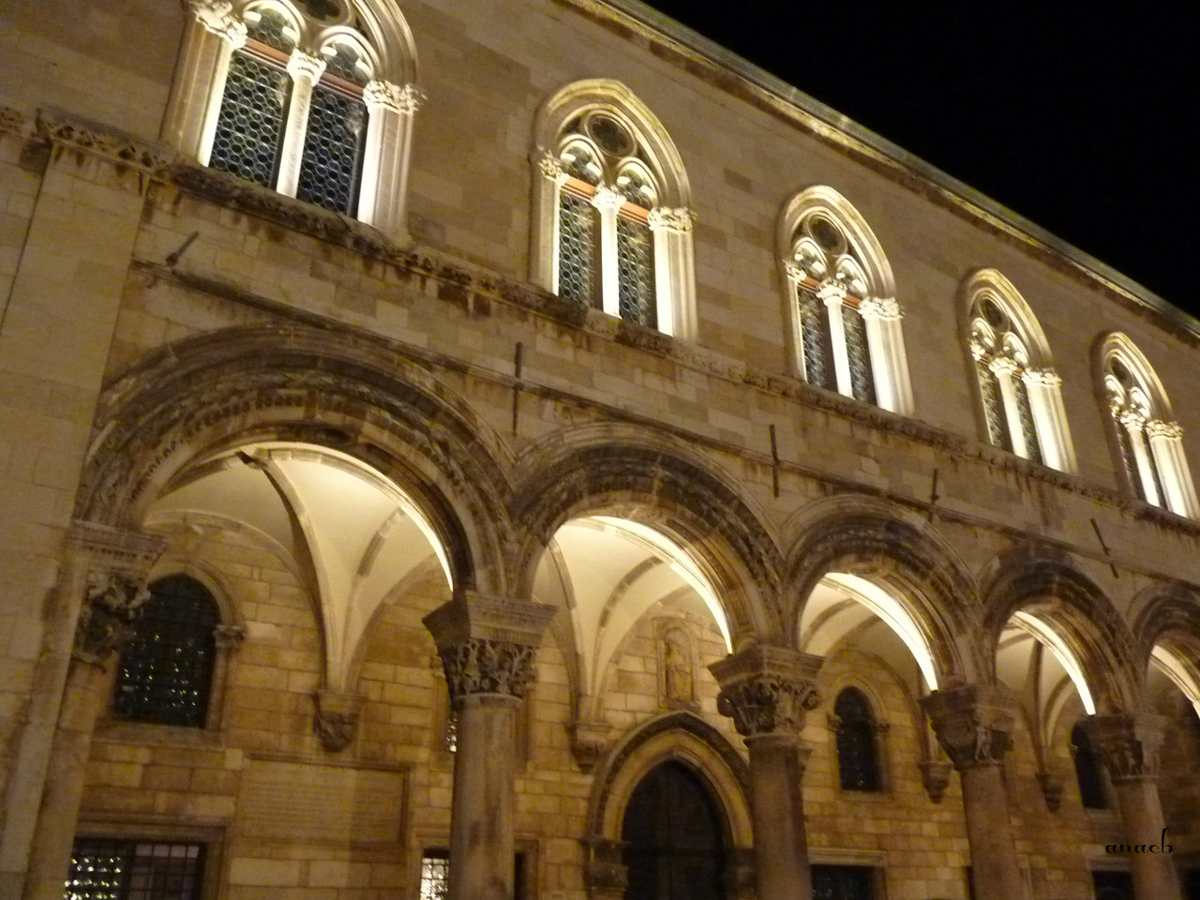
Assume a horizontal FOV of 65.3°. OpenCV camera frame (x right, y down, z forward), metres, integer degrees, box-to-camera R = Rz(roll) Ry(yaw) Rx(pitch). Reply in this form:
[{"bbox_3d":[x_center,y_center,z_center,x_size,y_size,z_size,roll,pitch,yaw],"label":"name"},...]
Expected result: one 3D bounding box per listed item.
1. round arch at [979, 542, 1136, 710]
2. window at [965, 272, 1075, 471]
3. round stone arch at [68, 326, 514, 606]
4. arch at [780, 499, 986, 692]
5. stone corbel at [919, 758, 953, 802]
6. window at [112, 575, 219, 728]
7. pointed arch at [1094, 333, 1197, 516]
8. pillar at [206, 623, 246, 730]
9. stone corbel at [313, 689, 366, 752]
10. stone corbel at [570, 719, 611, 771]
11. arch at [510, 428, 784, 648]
[{"bbox_3d":[6.791,2.840,14.885,3.776,2.433,0.912,16,-30,-29],"label":"round arch"},{"bbox_3d":[7.218,-1.550,16.902,2.448,3.740,0.494,16,-30,-29],"label":"window"},{"bbox_3d":[-2.822,0.112,9.481,4.100,2.405,0.919,15,-29,-31],"label":"round stone arch"},{"bbox_3d":[3.894,2.005,13.560,4.133,2.463,0.919,15,-29,-31],"label":"arch"},{"bbox_3d":[6.894,6.810,19.160,0.701,0.735,0.392,15,-29,-31],"label":"stone corbel"},{"bbox_3d":[-5.561,2.592,12.335,1.162,2.045,0.334,15,-29,-31],"label":"window"},{"bbox_3d":[10.611,-0.603,18.861,2.443,3.778,0.494,16,-30,-29],"label":"pointed arch"},{"bbox_3d":[-4.734,2.856,11.776,0.296,1.307,0.304,16,-30,-29],"label":"pillar"},{"bbox_3d":[-3.622,3.760,12.812,0.701,0.735,0.392,15,-29,-31],"label":"stone corbel"},{"bbox_3d":[-0.192,4.752,14.883,0.701,0.735,0.392,15,-29,-31],"label":"stone corbel"},{"bbox_3d":[0.417,1.028,11.221,3.708,2.368,0.912,16,-30,-29],"label":"arch"}]

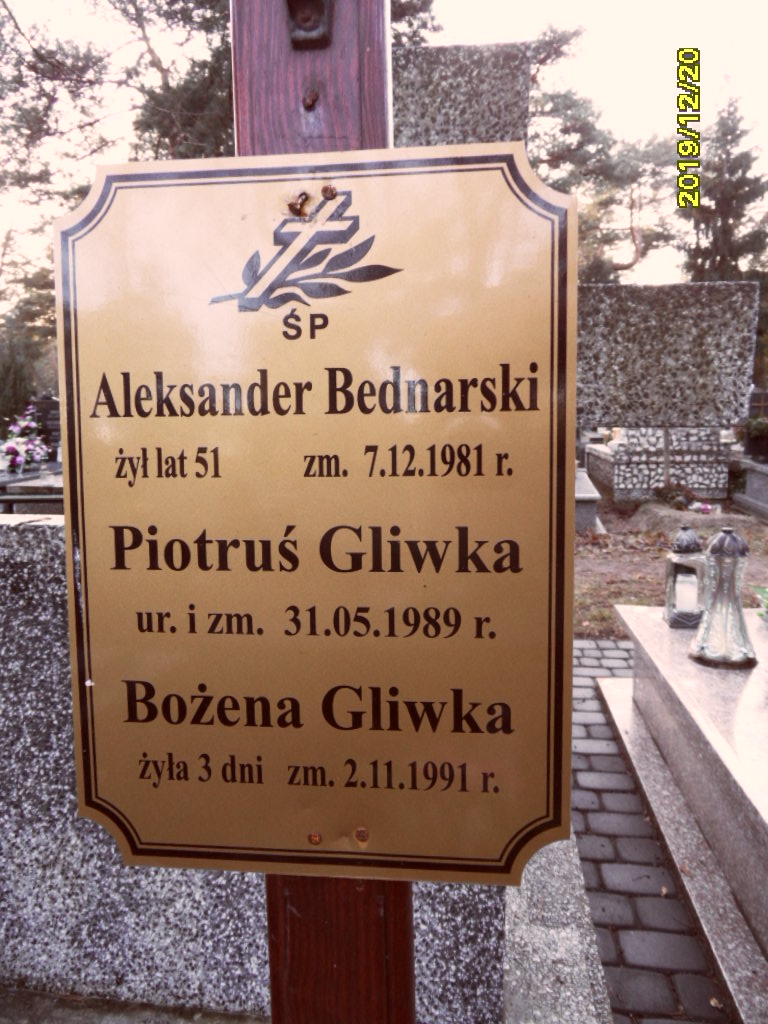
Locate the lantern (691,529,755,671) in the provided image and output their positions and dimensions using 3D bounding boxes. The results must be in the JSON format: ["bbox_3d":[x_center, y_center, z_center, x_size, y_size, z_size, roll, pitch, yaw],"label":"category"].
[{"bbox_3d":[0.926,0.223,1.925,0.169,0.363,0.169,2,8,24],"label":"lantern"}]

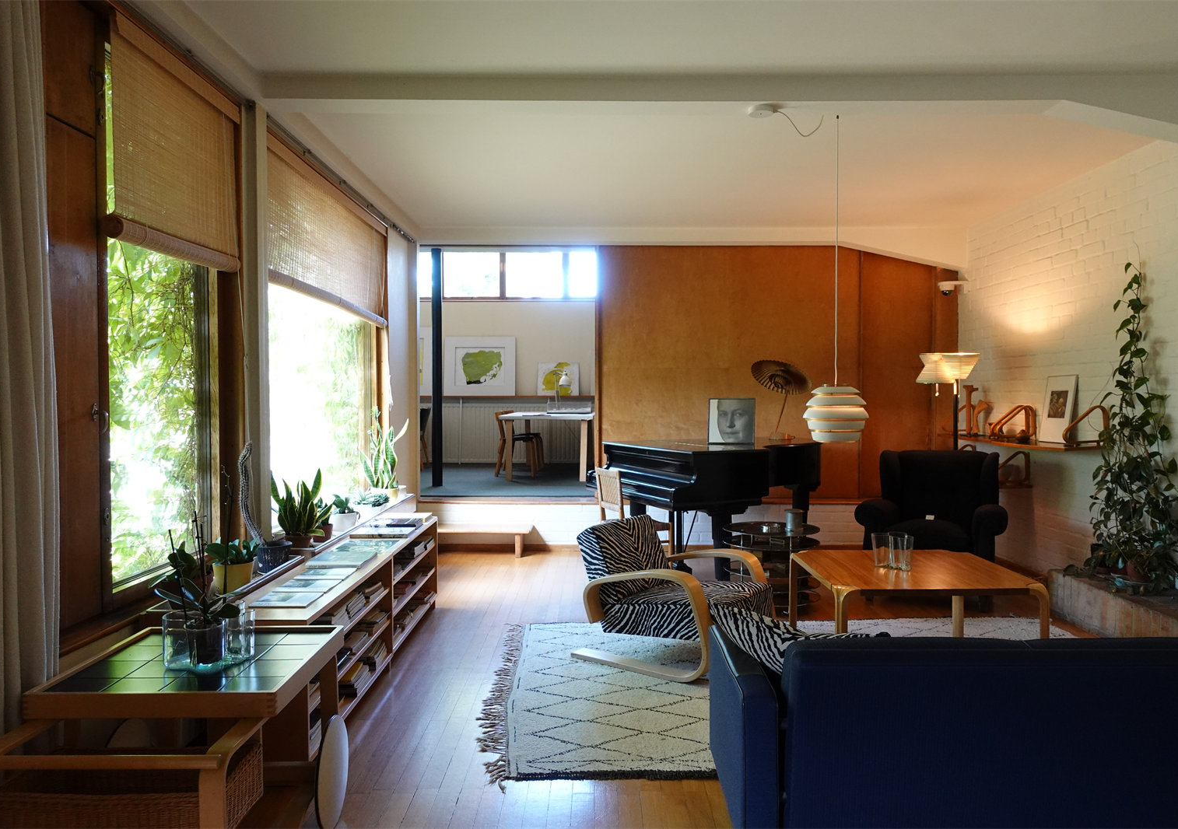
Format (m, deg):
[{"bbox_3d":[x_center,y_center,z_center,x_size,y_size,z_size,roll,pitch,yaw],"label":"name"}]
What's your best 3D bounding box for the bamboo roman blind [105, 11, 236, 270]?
[{"bbox_3d":[-1.543,-0.976,3.177,0.085,0.740,0.980,0,1,0],"label":"bamboo roman blind"}]

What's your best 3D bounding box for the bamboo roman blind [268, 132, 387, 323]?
[{"bbox_3d":[-1.575,-1.021,5.104,0.070,0.735,2.410,0,1,0],"label":"bamboo roman blind"}]

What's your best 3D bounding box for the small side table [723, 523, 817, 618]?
[{"bbox_3d":[1.174,0.990,5.369,0.610,0.500,0.610,0,1,0],"label":"small side table"}]

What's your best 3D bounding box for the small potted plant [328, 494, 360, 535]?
[{"bbox_3d":[-1.272,0.507,4.312,0.150,0.195,0.150,0,1,0],"label":"small potted plant"}]

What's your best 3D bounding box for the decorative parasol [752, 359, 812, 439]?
[{"bbox_3d":[1.582,-0.124,6.789,0.490,0.655,0.480,0,1,0],"label":"decorative parasol"}]

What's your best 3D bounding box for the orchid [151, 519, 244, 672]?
[{"bbox_3d":[-1.148,0.512,2.464,0.227,0.443,0.206,0,2,0],"label":"orchid"}]

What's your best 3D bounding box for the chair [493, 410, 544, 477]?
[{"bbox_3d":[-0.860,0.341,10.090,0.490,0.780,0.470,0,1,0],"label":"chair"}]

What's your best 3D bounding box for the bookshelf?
[{"bbox_3d":[-1.179,1.015,4.261,0.332,0.599,2.467,0,2,0],"label":"bookshelf"}]

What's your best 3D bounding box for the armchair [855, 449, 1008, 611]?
[{"bbox_3d":[2.427,0.779,5.876,0.940,0.980,0.870,1,1,24],"label":"armchair"}]

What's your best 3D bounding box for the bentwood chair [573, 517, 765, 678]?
[{"bbox_3d":[0.447,0.956,4.463,0.796,0.685,0.745,1,2,39],"label":"bentwood chair"}]

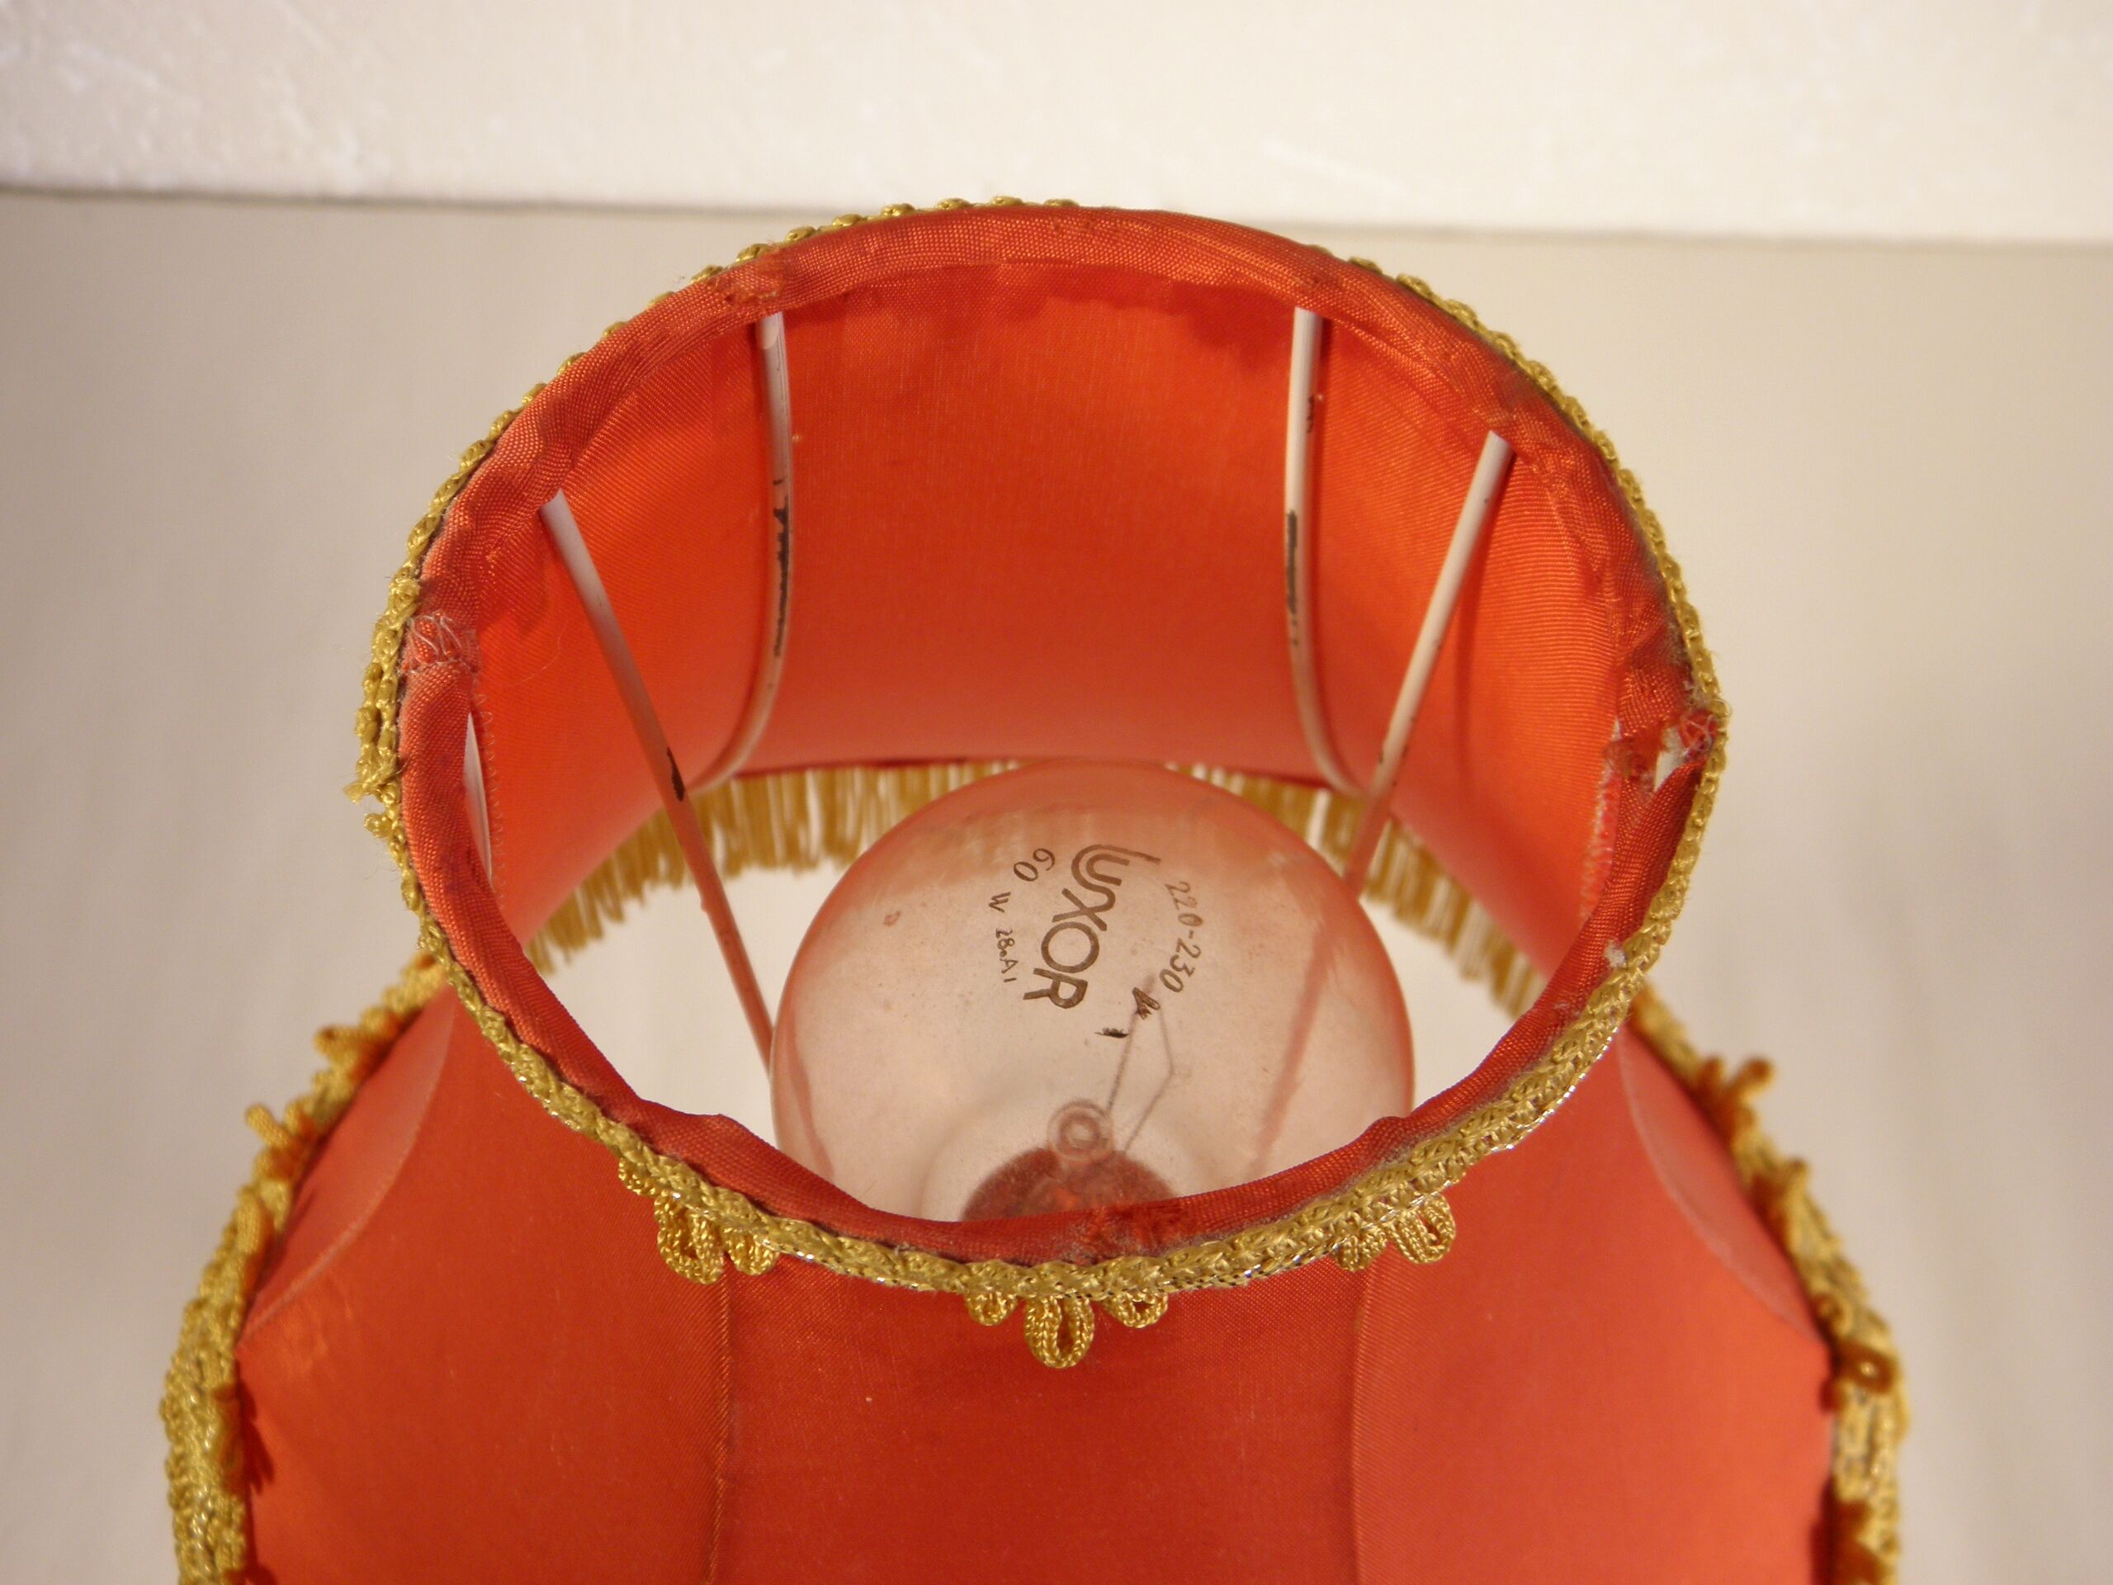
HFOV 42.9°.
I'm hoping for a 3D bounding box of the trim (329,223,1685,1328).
[{"bbox_3d":[-0.001,-0.007,0.218,0.107,0.015,0.107,-1,56,0],"label":"trim"}]

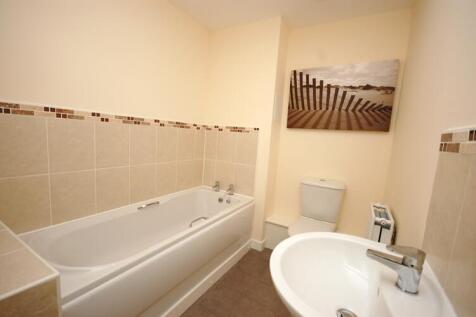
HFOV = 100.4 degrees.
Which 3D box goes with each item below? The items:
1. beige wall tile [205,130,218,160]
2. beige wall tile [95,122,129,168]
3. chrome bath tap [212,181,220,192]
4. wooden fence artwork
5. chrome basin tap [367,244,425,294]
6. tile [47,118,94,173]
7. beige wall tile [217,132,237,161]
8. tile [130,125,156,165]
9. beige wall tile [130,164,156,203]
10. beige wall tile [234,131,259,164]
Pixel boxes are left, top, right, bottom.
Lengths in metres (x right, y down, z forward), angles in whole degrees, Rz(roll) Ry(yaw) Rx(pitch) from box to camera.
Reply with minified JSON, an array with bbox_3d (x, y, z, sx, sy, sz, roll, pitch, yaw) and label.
[{"bbox_3d":[-0.321,-0.150,2.353,0.179,0.330,0.010,8,8,31],"label":"beige wall tile"},{"bbox_3d":[-0.948,-0.095,1.509,0.010,0.330,0.246,8,8,31],"label":"beige wall tile"},{"bbox_3d":[-0.240,0.311,2.219,0.045,0.115,0.110,8,8,31],"label":"chrome bath tap"},{"bbox_3d":[0.941,-0.575,1.898,0.890,0.600,0.028,8,8,31],"label":"wooden fence artwork"},{"bbox_3d":[0.458,0.313,0.586,0.137,0.114,0.050,8,8,31],"label":"chrome basin tap"},{"bbox_3d":[-1.075,-0.077,1.296,0.012,0.330,0.248,8,8,31],"label":"tile"},{"bbox_3d":[-0.137,-0.126,2.248,0.248,0.330,0.012,8,8,31],"label":"beige wall tile"},{"bbox_3d":[-0.819,-0.110,1.720,0.010,0.330,0.246,8,8,31],"label":"tile"},{"bbox_3d":[-0.835,0.220,1.760,0.012,0.330,0.248,8,8,31],"label":"beige wall tile"},{"bbox_3d":[0.084,-0.094,2.111,0.268,0.330,0.010,8,8,31],"label":"beige wall tile"}]

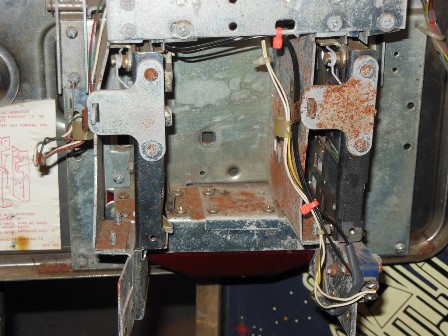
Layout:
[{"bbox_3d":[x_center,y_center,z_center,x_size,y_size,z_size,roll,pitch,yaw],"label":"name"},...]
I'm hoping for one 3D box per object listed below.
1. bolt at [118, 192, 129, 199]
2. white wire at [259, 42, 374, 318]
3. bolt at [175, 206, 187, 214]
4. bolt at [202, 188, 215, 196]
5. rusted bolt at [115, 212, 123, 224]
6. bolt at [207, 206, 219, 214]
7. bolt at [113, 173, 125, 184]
[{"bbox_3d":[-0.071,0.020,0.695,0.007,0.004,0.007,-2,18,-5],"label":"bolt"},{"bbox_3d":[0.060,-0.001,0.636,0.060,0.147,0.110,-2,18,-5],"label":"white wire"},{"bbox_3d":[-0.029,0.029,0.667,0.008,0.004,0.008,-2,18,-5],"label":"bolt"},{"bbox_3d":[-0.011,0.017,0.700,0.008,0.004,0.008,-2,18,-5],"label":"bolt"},{"bbox_3d":[-0.069,0.033,0.645,0.005,0.008,0.005,-2,18,-5],"label":"rusted bolt"},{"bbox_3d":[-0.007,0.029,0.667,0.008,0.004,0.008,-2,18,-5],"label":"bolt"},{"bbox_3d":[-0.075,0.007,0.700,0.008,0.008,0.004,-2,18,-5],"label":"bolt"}]

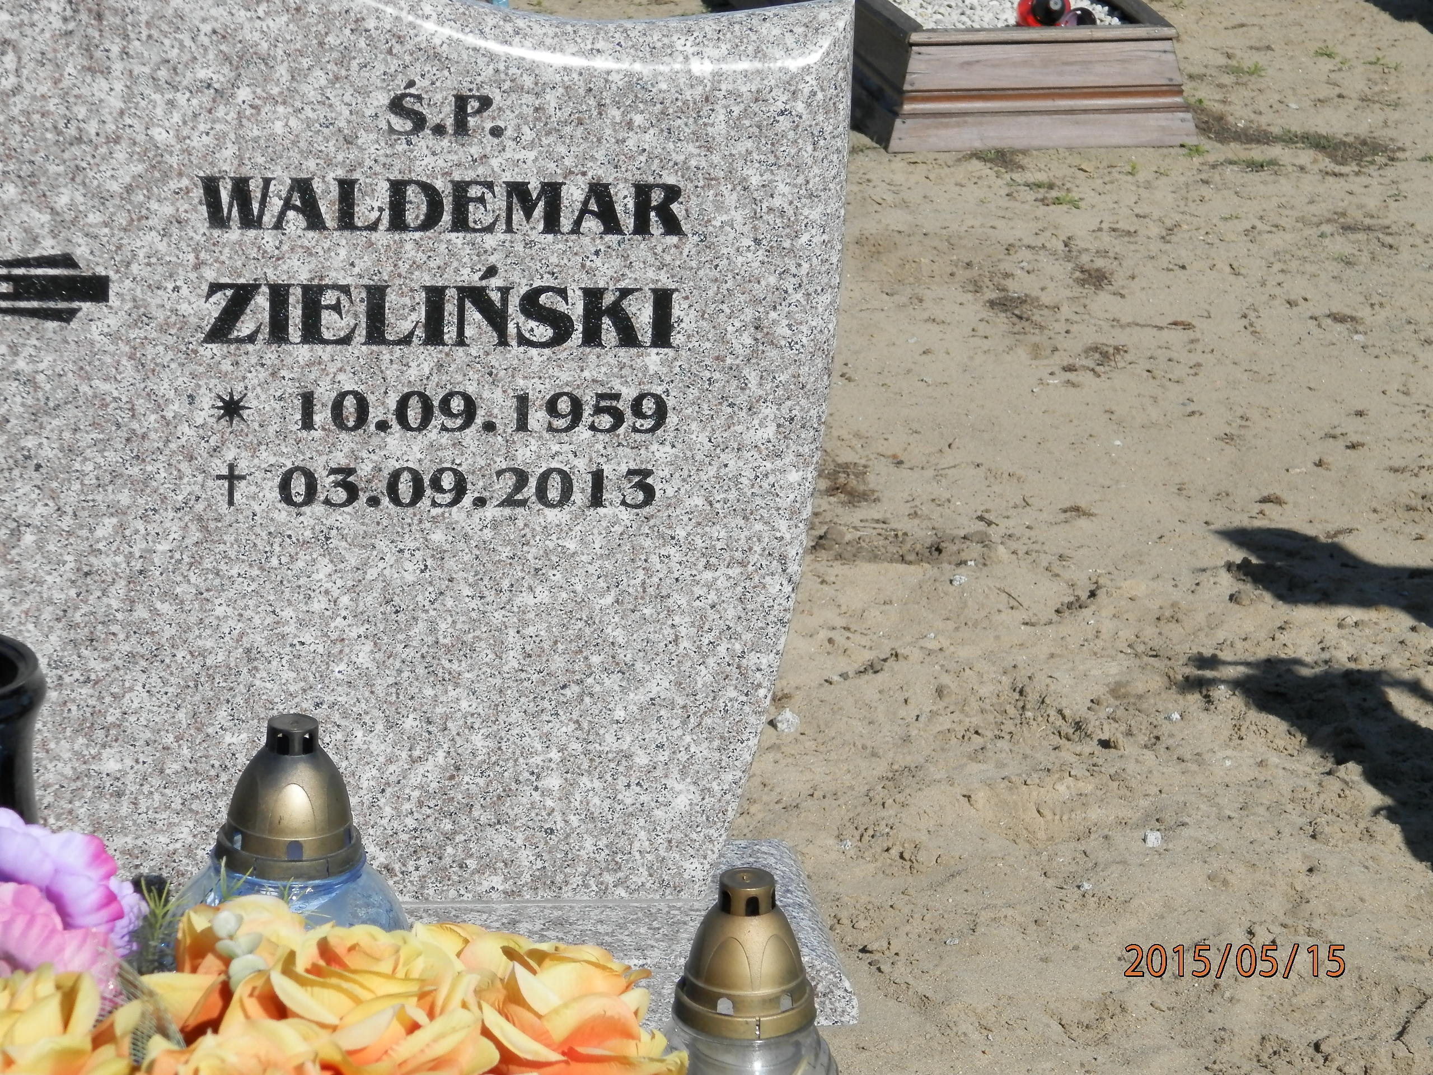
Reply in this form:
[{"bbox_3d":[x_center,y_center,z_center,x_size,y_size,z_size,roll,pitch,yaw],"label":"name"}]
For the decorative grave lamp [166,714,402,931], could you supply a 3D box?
[{"bbox_3d":[-0.272,0.237,2.158,0.156,0.255,0.156,2,17,0],"label":"decorative grave lamp"}]

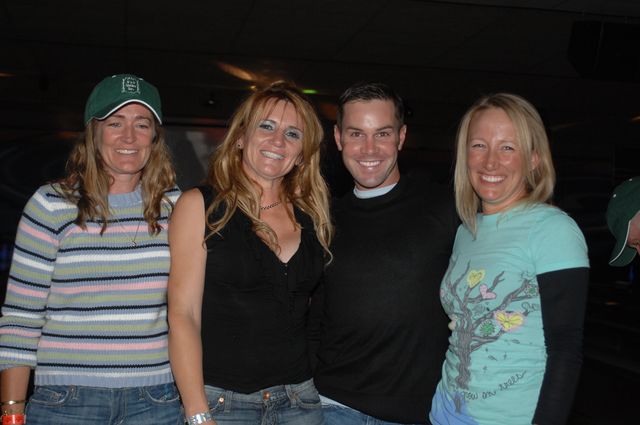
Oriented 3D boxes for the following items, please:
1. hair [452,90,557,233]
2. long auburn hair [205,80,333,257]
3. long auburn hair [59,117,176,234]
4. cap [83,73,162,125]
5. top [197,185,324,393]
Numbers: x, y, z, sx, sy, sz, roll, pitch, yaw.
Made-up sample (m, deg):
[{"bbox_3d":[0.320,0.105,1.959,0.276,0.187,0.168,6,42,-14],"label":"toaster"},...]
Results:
[{"bbox_3d":[0.397,-0.107,2.410,0.200,0.295,0.220,3,3,26],"label":"hair"},{"bbox_3d":[-0.117,-0.098,2.560,0.270,0.395,0.240,2,3,-20],"label":"long auburn hair"},{"bbox_3d":[-0.485,-0.102,2.690,0.265,0.300,0.220,-1,3,-18],"label":"long auburn hair"},{"bbox_3d":[-0.465,-0.266,2.660,0.175,0.125,0.250,-3,6,-20],"label":"cap"},{"bbox_3d":[-0.133,0.172,2.560,0.330,0.470,0.235,-1,3,-20],"label":"top"}]

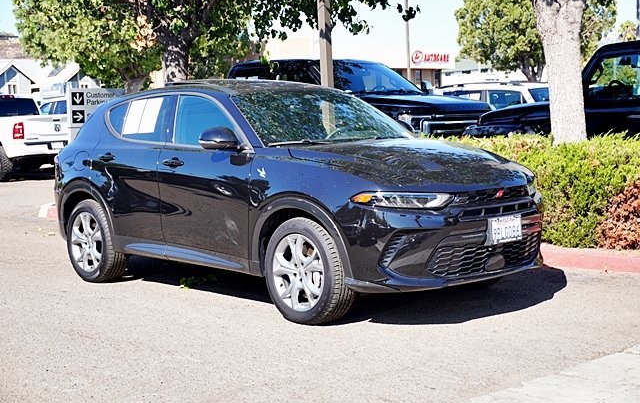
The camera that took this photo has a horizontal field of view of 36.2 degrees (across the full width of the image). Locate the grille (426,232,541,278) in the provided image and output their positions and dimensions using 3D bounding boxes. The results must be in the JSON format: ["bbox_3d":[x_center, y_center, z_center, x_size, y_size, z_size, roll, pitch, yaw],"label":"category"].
[{"bbox_3d":[1.058,0.301,6.054,1.070,0.230,0.170,-5,6,-42],"label":"grille"}]

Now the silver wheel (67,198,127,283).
[{"bbox_3d":[-1.849,0.332,8.169,0.220,0.690,0.690,-4,5,-43],"label":"silver wheel"}]

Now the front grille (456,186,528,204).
[{"bbox_3d":[1.081,-0.031,5.996,0.740,0.100,0.110,-5,6,-42],"label":"front grille"}]

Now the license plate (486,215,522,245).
[{"bbox_3d":[1.167,0.176,6.086,0.310,0.155,0.025,-4,5,-43],"label":"license plate"}]

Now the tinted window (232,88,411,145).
[{"bbox_3d":[-0.004,-0.615,7.134,1.460,0.100,0.770,-5,37,-42],"label":"tinted window"}]

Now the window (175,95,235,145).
[{"bbox_3d":[-0.781,-0.590,6.941,0.060,0.390,0.890,21,-12,-41],"label":"window"}]

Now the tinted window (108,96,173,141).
[{"bbox_3d":[-1.421,-0.639,7.648,0.070,0.400,0.950,21,-12,-41],"label":"tinted window"}]

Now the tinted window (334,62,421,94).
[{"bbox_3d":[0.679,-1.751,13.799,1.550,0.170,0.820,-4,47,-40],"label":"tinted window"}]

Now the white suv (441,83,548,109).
[{"bbox_3d":[4.307,-1.557,20.300,1.920,1.760,4.750,-4,5,-42],"label":"white suv"}]

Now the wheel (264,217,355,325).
[{"bbox_3d":[-0.069,0.428,6.136,0.230,0.690,0.690,-5,6,-42],"label":"wheel"}]

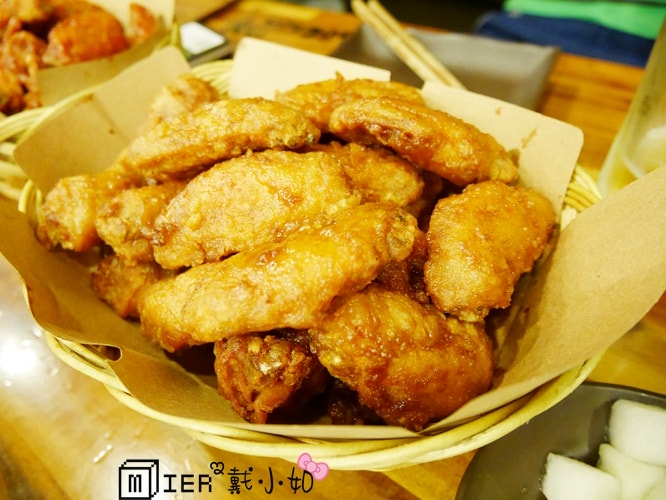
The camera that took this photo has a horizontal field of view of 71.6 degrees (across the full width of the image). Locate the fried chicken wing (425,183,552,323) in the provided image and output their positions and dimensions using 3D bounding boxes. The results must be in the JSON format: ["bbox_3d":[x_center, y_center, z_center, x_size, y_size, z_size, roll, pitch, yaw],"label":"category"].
[{"bbox_3d":[0.070,0.000,0.207,0.043,0.030,0.063,25,67,17],"label":"fried chicken wing"}]

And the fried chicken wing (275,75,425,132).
[{"bbox_3d":[0.011,-0.075,0.255,0.083,0.028,0.036,-2,46,-10],"label":"fried chicken wing"}]

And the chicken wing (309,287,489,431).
[{"bbox_3d":[0.025,0.039,0.169,0.067,0.030,0.039,29,66,-6],"label":"chicken wing"}]

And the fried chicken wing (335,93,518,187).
[{"bbox_3d":[0.046,-0.054,0.234,0.097,0.027,0.035,17,46,0],"label":"fried chicken wing"}]

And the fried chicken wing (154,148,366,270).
[{"bbox_3d":[-0.033,-0.017,0.200,0.092,0.030,0.041,-24,71,-17],"label":"fried chicken wing"}]

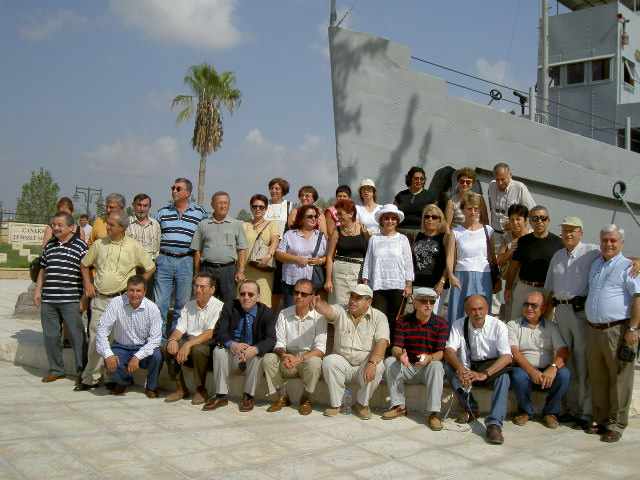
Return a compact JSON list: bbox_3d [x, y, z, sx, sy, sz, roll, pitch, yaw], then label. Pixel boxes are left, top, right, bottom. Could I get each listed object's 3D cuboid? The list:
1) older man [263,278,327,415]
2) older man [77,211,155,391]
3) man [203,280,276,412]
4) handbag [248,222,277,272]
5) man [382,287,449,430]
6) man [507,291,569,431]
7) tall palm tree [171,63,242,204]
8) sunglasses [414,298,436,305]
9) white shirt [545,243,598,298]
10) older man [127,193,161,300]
[{"bbox_3d":[-0.220,0.920,6.474,0.540,1.120,0.680,1,1,7],"label":"older man"},{"bbox_3d":[-2.009,0.579,7.050,0.700,1.720,0.430,1,1,6],"label":"older man"},{"bbox_3d":[-0.727,0.920,6.595,0.580,1.100,0.700,1,1,3],"label":"man"},{"bbox_3d":[-0.601,0.077,7.453,0.300,0.516,0.120,2,1,-2],"label":"handbag"},{"bbox_3d":[0.828,0.956,6.185,0.550,1.090,0.820,1,1,6],"label":"man"},{"bbox_3d":[1.936,1.020,6.386,0.560,1.093,0.780,2,1,12],"label":"man"},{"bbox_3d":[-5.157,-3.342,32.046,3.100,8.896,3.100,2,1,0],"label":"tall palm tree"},{"bbox_3d":[0.922,0.537,6.300,0.145,0.045,0.140,1,1,-20],"label":"sunglasses"},{"bbox_3d":[2.164,0.266,6.203,0.520,0.507,0.300,2,1,21],"label":"white shirt"},{"bbox_3d":[-1.978,0.327,7.909,0.480,1.674,0.320,1,1,-10],"label":"older man"}]

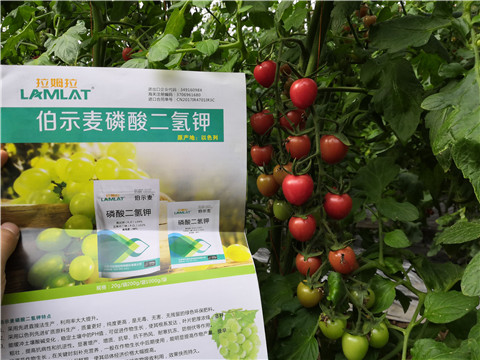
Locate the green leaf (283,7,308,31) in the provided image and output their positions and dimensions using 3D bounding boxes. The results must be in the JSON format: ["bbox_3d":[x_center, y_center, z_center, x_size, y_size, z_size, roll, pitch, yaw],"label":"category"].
[{"bbox_3d":[0.071,-0.207,0.480,0.032,0.032,0.015,0,10,0],"label":"green leaf"}]

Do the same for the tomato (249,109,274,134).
[{"bbox_3d":[0.026,-0.068,0.435,0.028,0.029,0.028,1,11,0],"label":"tomato"}]

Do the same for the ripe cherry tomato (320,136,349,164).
[{"bbox_3d":[0.105,-0.034,0.415,0.031,0.032,0.031,0,6,0],"label":"ripe cherry tomato"}]

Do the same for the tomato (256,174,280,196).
[{"bbox_3d":[0.032,0.006,0.430,0.025,0.026,0.025,0,10,0],"label":"tomato"}]

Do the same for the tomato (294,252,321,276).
[{"bbox_3d":[0.076,0.095,0.420,0.029,0.028,0.029,1,11,0],"label":"tomato"}]

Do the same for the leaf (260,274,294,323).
[{"bbox_3d":[0.047,0.151,0.480,0.048,0.062,0.018,6,-12,2],"label":"leaf"}]

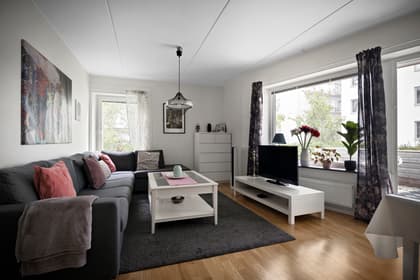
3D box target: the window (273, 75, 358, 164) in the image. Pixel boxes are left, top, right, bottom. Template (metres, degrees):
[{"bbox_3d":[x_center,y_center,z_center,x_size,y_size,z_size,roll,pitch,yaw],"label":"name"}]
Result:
[{"bbox_3d":[1.732,-0.282,3.231,0.100,1.430,1.540,1,-2,-39],"label":"window"}]

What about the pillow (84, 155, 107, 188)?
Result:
[{"bbox_3d":[-1.514,0.402,2.440,0.140,0.420,0.420,-20,2,-8],"label":"pillow"}]

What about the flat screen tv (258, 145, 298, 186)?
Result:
[{"bbox_3d":[1.058,0.387,2.993,0.200,0.590,0.910,1,-1,-20],"label":"flat screen tv"}]

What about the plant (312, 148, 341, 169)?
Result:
[{"bbox_3d":[1.830,0.272,2.926,0.330,0.330,0.370,1,-2,-39],"label":"plant"}]

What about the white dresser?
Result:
[{"bbox_3d":[0.063,0.455,4.885,0.820,1.240,0.480,1,-1,-20],"label":"white dresser"}]

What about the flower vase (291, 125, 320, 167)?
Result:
[{"bbox_3d":[1.619,0.101,3.170,0.330,0.680,0.420,1,-2,-39],"label":"flower vase"}]

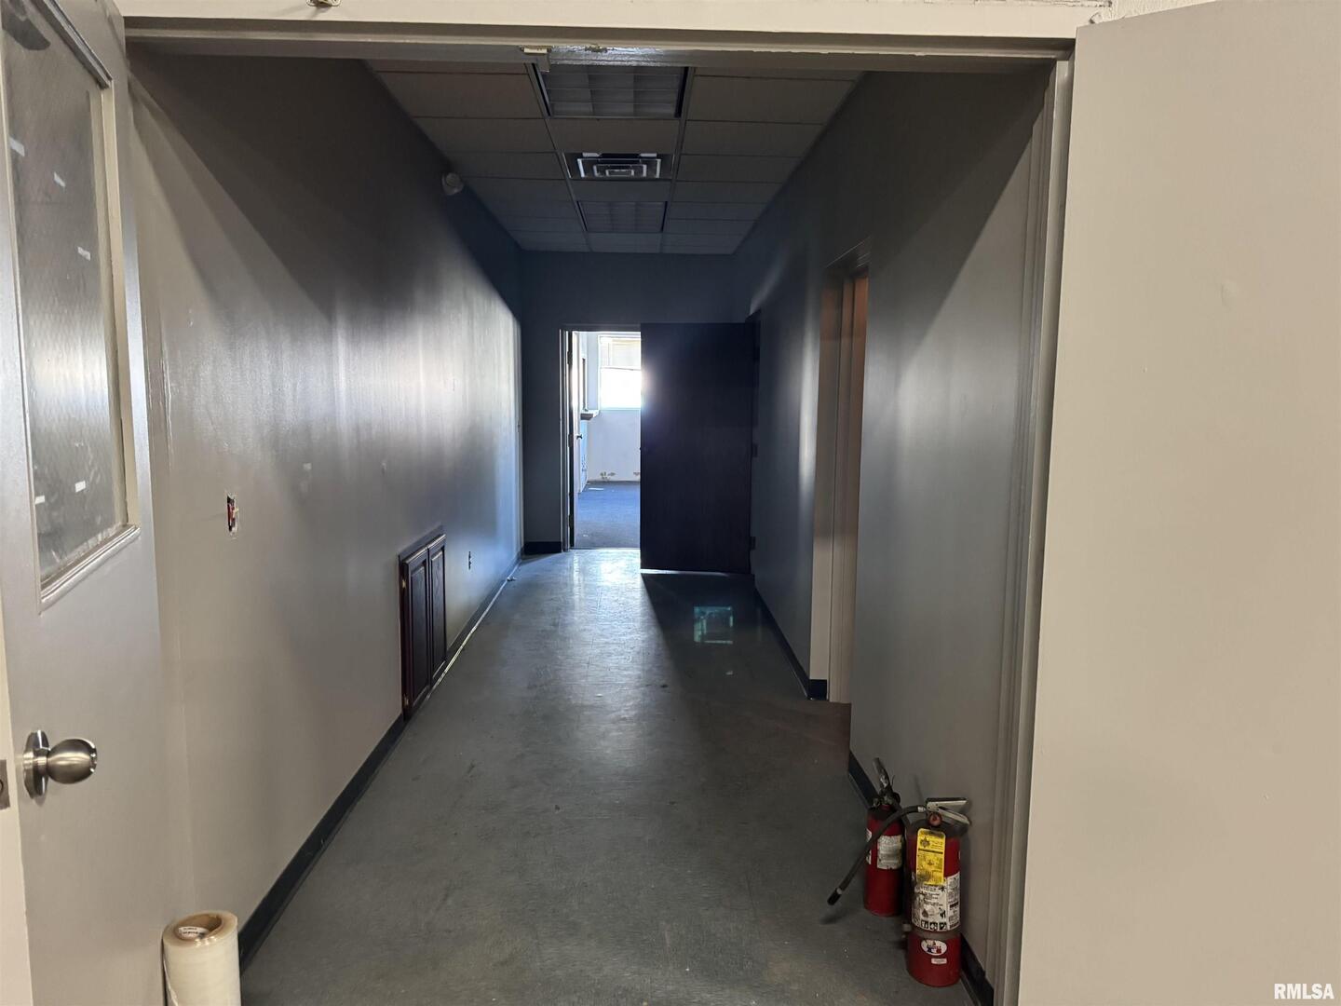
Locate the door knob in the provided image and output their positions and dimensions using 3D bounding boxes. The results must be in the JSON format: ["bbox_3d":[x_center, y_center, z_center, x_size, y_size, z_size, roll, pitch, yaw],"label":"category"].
[{"bbox_3d":[-0.716,0.307,1.101,0.064,0.074,0.074,-2,7,-20],"label":"door knob"}]

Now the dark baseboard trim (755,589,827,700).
[{"bbox_3d":[0.687,0.789,5.622,0.093,0.101,2.149,0,7,-2],"label":"dark baseboard trim"}]

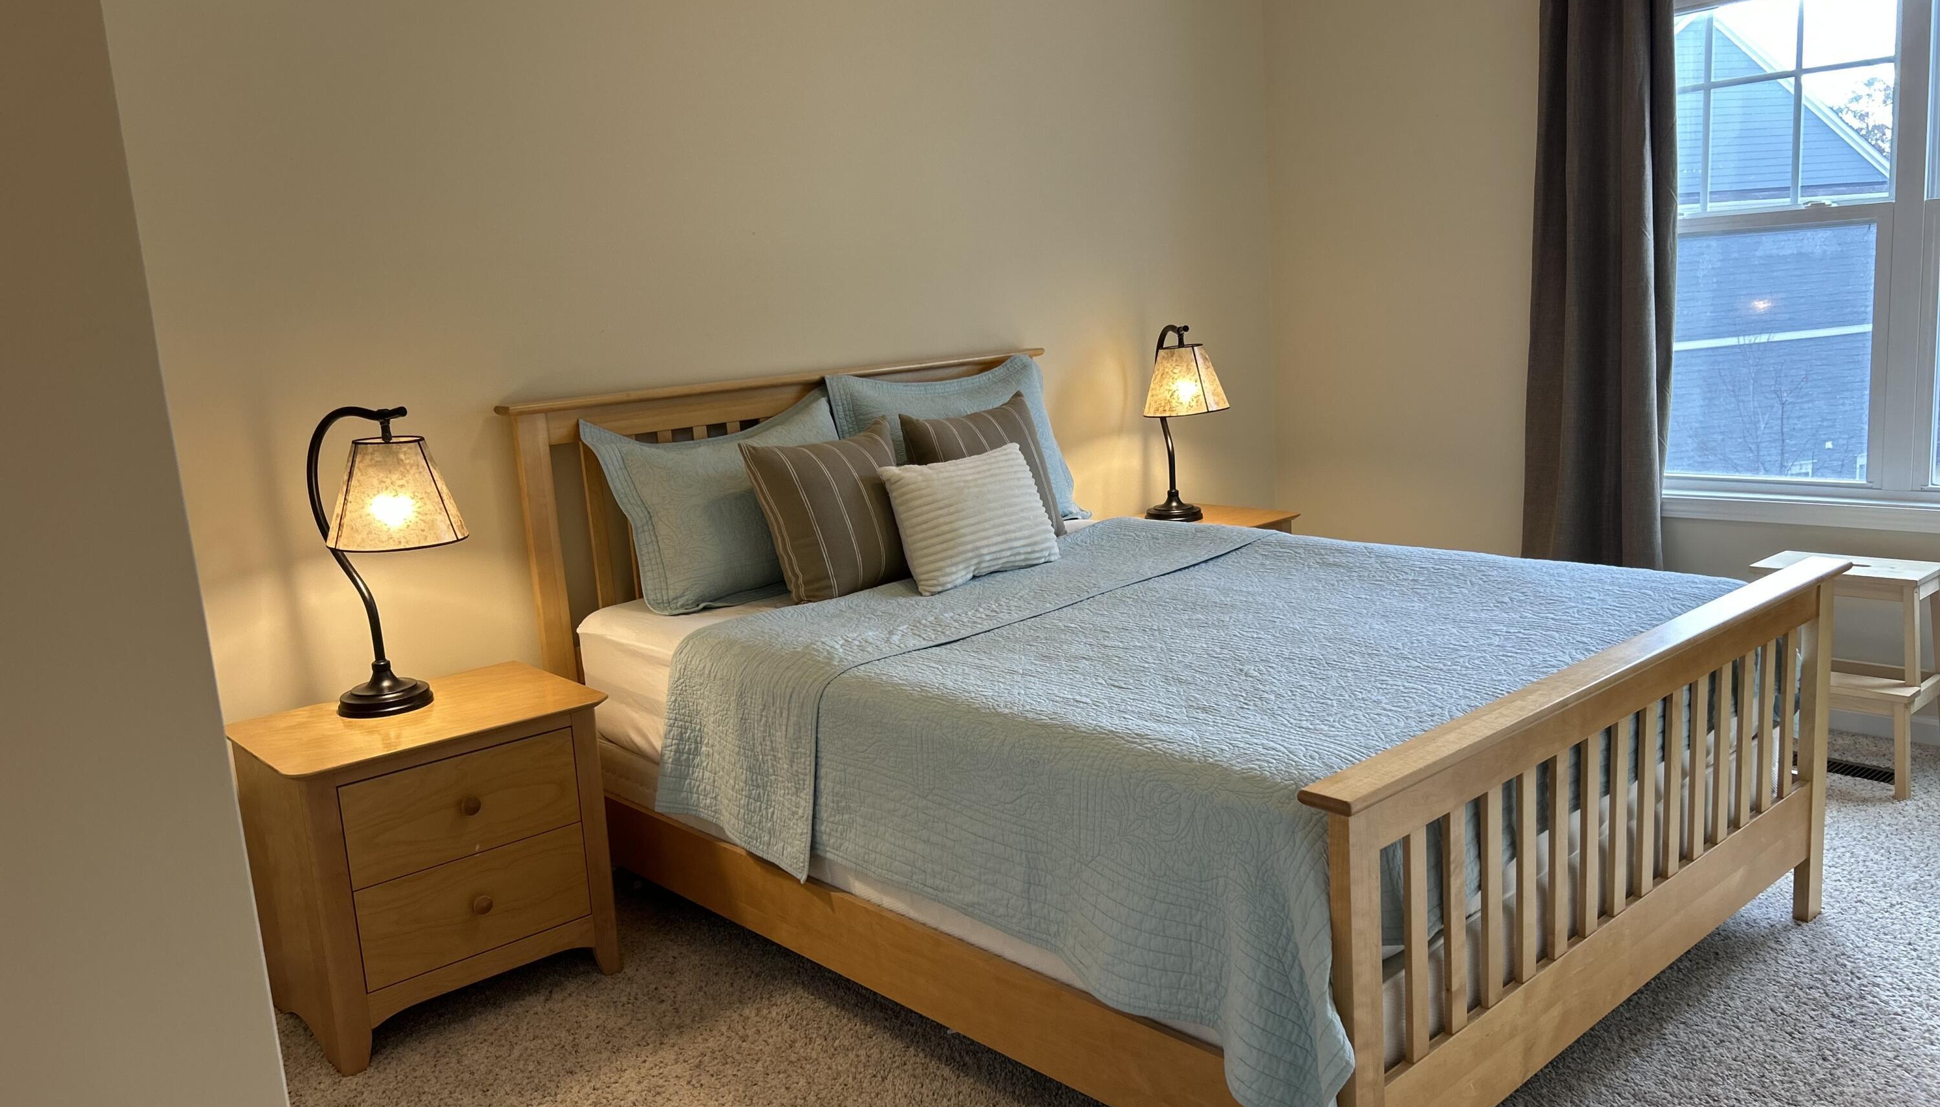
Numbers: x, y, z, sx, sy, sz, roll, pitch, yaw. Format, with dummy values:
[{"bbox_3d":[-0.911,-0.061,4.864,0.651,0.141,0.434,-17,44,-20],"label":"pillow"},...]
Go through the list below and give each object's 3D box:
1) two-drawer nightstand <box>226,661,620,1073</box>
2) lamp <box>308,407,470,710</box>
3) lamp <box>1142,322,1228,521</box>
[{"bbox_3d":[-1.097,0.609,2.984,0.615,0.585,0.490,-12,13,-41],"label":"two-drawer nightstand"},{"bbox_3d":[-1.174,0.008,2.980,0.340,0.610,0.280,-3,10,5],"label":"lamp"},{"bbox_3d":[0.655,-0.402,4.545,0.280,0.610,0.340,-8,10,-20],"label":"lamp"}]

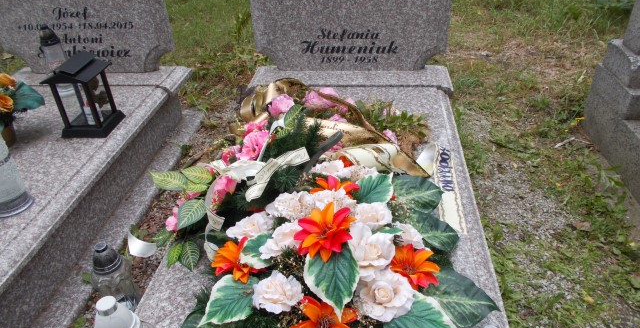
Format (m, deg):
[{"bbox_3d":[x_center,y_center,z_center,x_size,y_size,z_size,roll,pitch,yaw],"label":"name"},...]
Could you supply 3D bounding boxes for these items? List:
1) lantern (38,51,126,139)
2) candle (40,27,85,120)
[{"bbox_3d":[-0.998,-0.295,2.039,0.200,0.317,0.222,2,33,7],"label":"lantern"},{"bbox_3d":[-1.292,-0.505,2.364,0.117,0.343,0.117,2,33,7],"label":"candle"}]

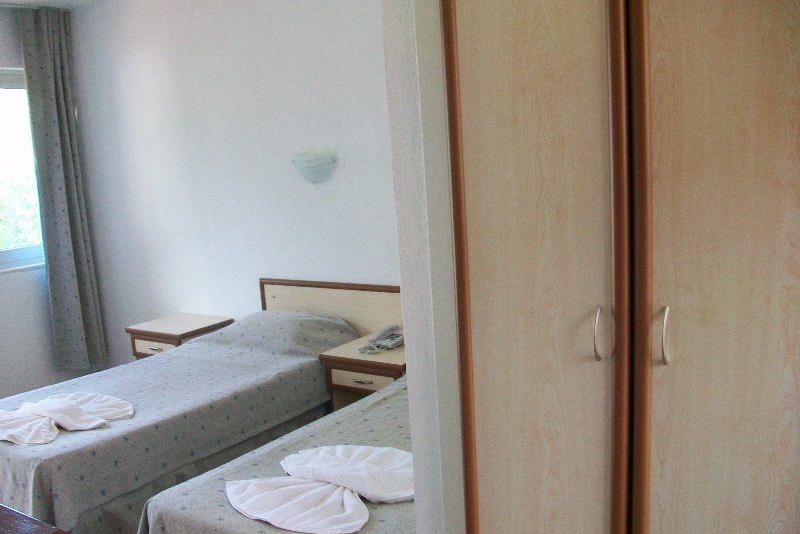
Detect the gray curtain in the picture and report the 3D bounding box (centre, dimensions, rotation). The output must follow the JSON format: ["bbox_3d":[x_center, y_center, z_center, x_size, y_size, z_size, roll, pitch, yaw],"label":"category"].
[{"bbox_3d":[-2.272,-0.484,5.000,0.120,2.427,0.360,2,10,34],"label":"gray curtain"}]

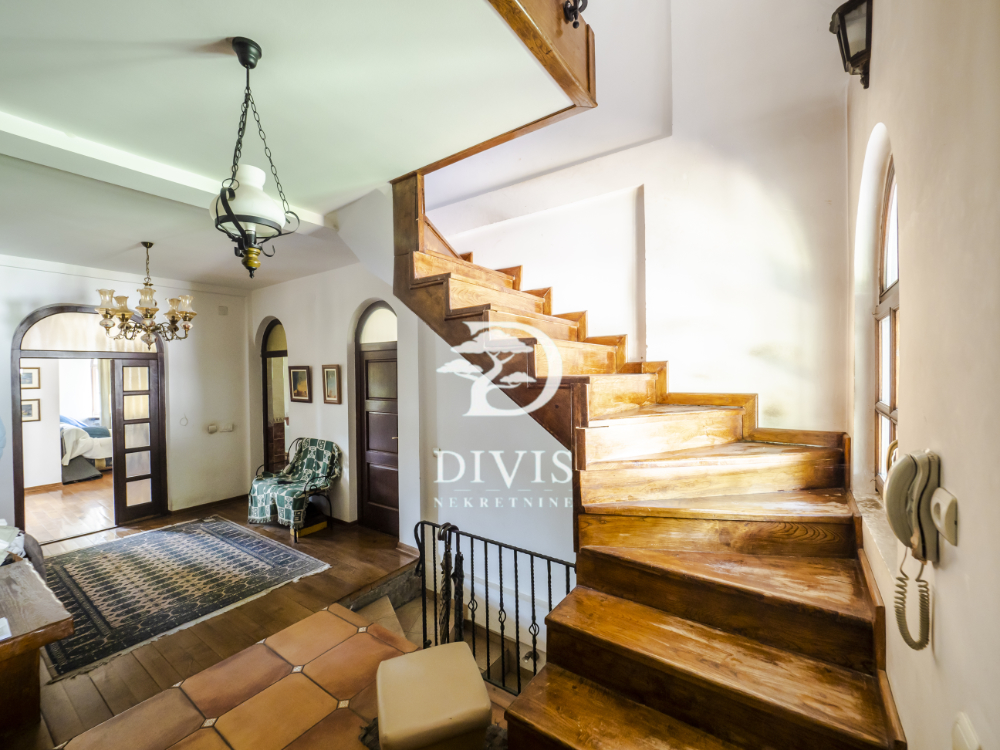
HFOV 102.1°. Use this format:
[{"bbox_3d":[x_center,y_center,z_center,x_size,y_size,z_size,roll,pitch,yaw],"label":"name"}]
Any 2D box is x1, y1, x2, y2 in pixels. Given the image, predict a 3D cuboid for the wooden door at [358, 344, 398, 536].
[{"bbox_3d":[-1.215,0.704,4.248,0.770,2.000,0.060,0,1,35],"label":"wooden door"}]

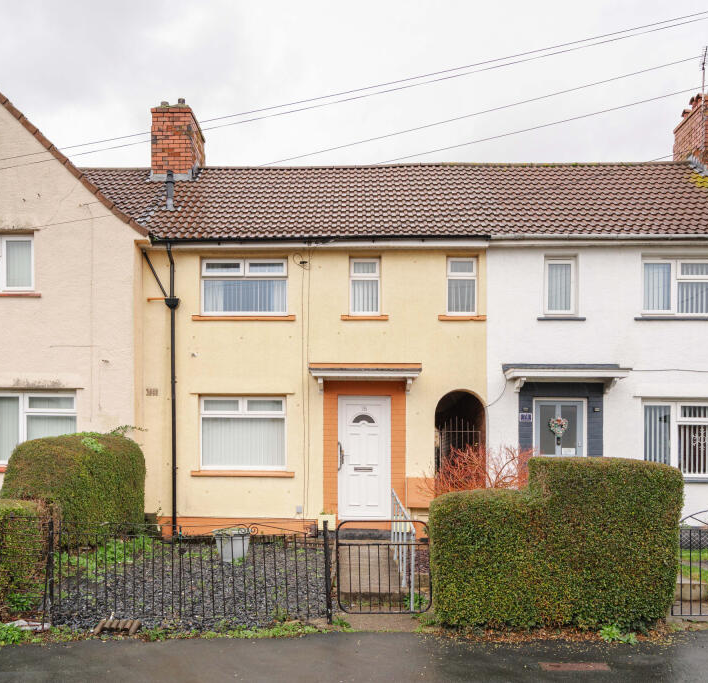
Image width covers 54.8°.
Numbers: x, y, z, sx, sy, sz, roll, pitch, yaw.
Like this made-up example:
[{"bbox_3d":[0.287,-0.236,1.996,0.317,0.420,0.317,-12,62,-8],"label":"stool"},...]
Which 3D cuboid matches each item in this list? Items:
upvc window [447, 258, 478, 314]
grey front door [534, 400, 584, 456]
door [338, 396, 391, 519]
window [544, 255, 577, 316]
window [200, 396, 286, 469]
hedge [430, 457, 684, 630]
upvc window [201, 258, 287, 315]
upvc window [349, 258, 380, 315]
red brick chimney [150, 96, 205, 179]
[{"bbox_3d":[1.784,-0.902,11.250,0.503,0.964,0.100,0,0,0],"label":"upvc window"},{"bbox_3d":[3.386,1.935,11.220,0.855,2.013,0.100,0,0,0],"label":"grey front door"},{"bbox_3d":[0.183,1.915,11.220,0.876,2.038,0.100,0,0,0],"label":"door"},{"bbox_3d":[3.283,-0.881,10.860,0.512,0.910,0.100,0,0,4],"label":"window"},{"bbox_3d":[-1.810,1.507,11.207,1.435,1.198,0.100,0,0,4],"label":"window"},{"bbox_3d":[1.969,1.950,6.950,2.328,1.560,0.900,0,0,4],"label":"hedge"},{"bbox_3d":[-1.803,-0.891,11.270,1.428,0.941,0.100,0,0,0],"label":"upvc window"},{"bbox_3d":[0.185,-0.898,11.250,0.503,0.956,0.100,0,0,0],"label":"upvc window"},{"bbox_3d":[-3.560,-3.840,13.750,0.820,1.550,1.200,0,0,0],"label":"red brick chimney"}]

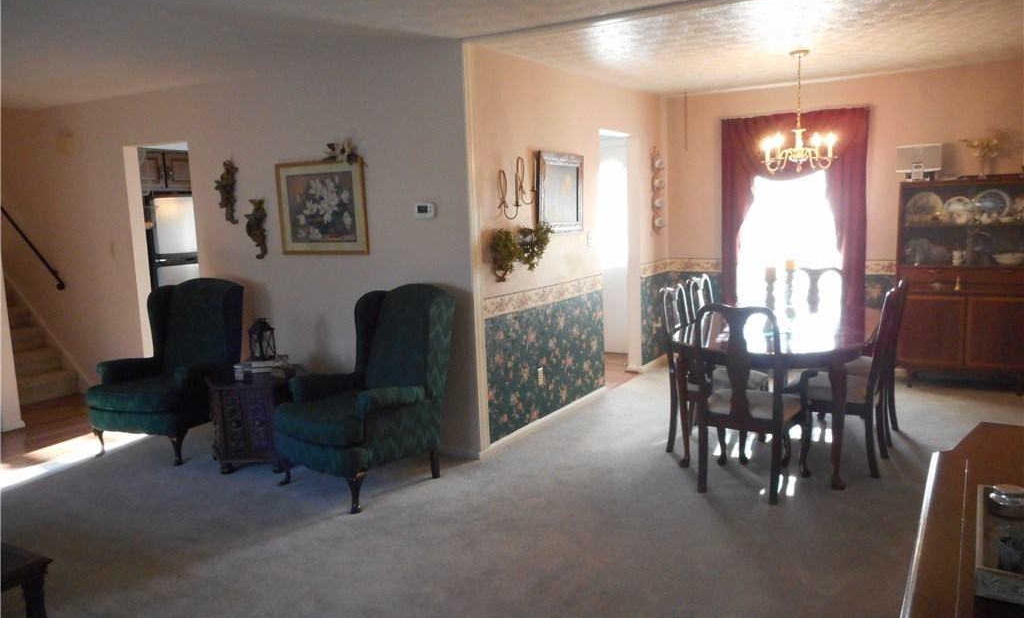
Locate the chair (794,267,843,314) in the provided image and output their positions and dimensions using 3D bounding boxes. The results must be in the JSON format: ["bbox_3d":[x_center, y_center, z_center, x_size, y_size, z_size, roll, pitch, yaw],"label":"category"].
[{"bbox_3d":[2.050,0.219,5.162,0.570,1.000,0.580,3,10,32],"label":"chair"}]

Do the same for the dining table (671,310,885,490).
[{"bbox_3d":[1.678,0.452,4.563,1.029,0.745,2.006,3,10,32],"label":"dining table"}]

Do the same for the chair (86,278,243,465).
[{"bbox_3d":[-2.230,0.367,4.848,0.760,1.070,0.800,1,9,18],"label":"chair"}]

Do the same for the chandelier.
[{"bbox_3d":[1.865,-1.273,4.791,0.470,0.770,0.470,3,10,32],"label":"chandelier"}]

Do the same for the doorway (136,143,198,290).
[{"bbox_3d":[-2.670,-0.255,5.857,0.842,2.035,0.130,3,10,32],"label":"doorway"}]

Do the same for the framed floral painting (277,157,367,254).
[{"bbox_3d":[-1.272,-0.667,4.908,0.816,0.617,0.030,3,10,32],"label":"framed floral painting"}]

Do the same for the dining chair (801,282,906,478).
[{"bbox_3d":[1.849,0.382,4.158,0.540,0.985,0.490,3,10,32],"label":"dining chair"}]

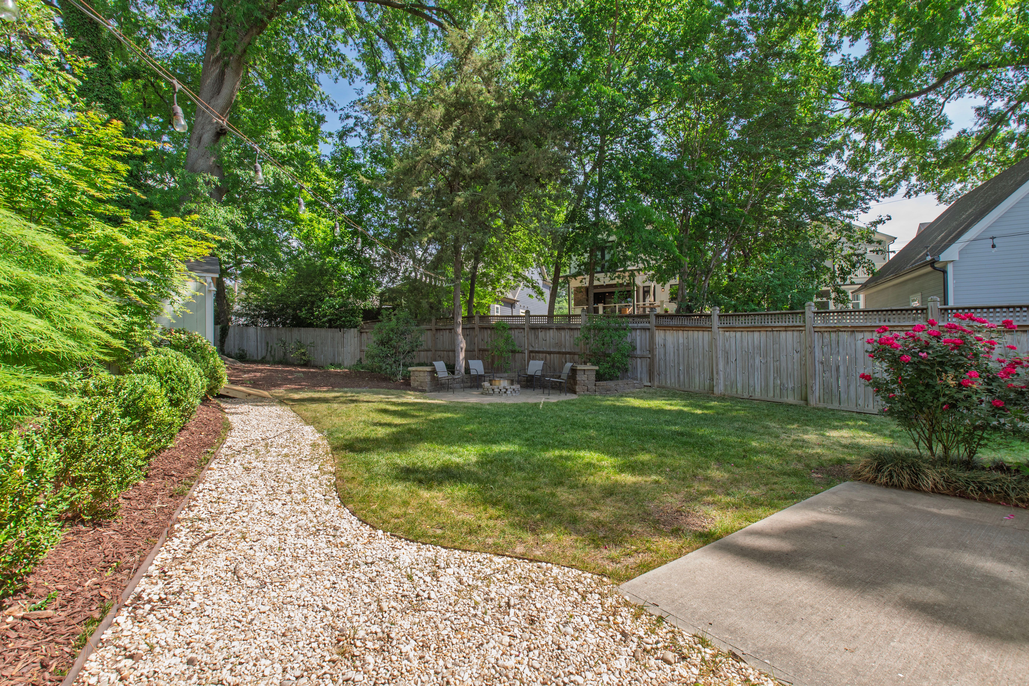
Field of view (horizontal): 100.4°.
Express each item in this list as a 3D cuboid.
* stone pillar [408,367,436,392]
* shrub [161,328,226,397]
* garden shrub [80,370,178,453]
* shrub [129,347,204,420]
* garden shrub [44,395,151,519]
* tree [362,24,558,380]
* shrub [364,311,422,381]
[{"bbox_3d":[-2.740,1.095,12.700,0.660,0.710,0.660,0,0,4],"label":"stone pillar"},{"bbox_3d":[-8.100,0.515,10.850,1.400,1.830,1.500,0,0,-33],"label":"shrub"},{"bbox_3d":[-4.980,0.920,5.580,1.050,1.020,1.150,0,0,-33],"label":"garden shrub"},{"bbox_3d":[-6.250,0.755,7.780,1.080,1.350,1.150,0,0,-33],"label":"shrub"},{"bbox_3d":[-3.660,0.945,3.730,0.950,0.970,1.000,0,0,-33],"label":"garden shrub"},{"bbox_3d":[-1.770,-4.750,14.800,6.700,11.900,6.400,0,0,0],"label":"tree"},{"bbox_3d":[-4.400,0.105,15.700,2.050,2.550,1.950,0,0,0],"label":"shrub"}]

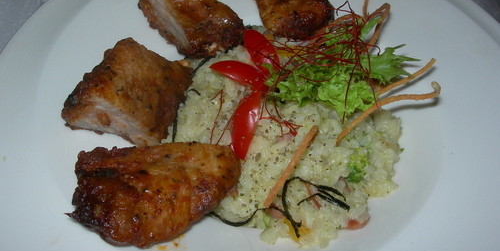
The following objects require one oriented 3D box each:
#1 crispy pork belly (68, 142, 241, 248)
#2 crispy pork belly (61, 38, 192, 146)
[{"bbox_3d":[-0.041,0.029,0.249,0.074,0.020,0.044,-5,53,-7],"label":"crispy pork belly"},{"bbox_3d":[-0.061,-0.018,0.284,0.047,0.020,0.051,22,54,13],"label":"crispy pork belly"}]

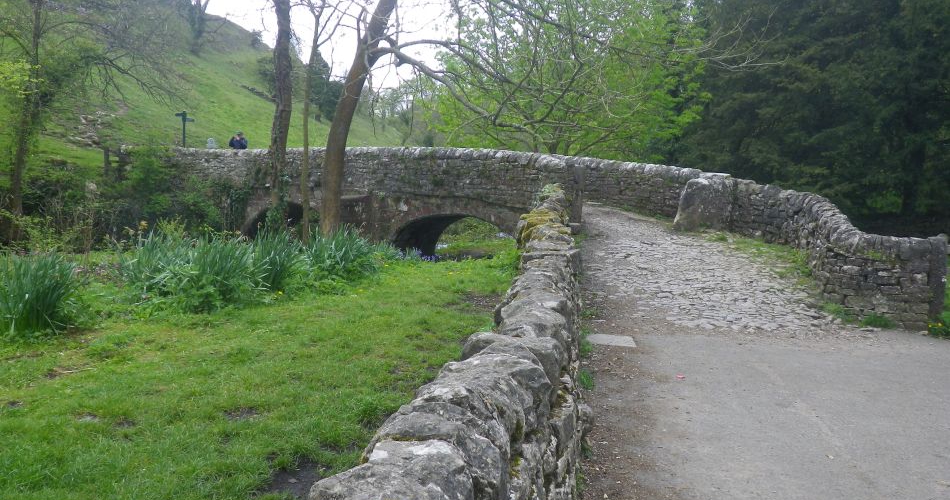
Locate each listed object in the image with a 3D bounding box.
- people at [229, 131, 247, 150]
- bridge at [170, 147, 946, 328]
[{"bbox_3d":[-7.064,-2.691,21.045,0.550,1.720,0.400,0,3,-6],"label":"people"},{"bbox_3d":[-0.140,-0.971,16.622,18.600,3.450,4.000,2,3,31],"label":"bridge"}]

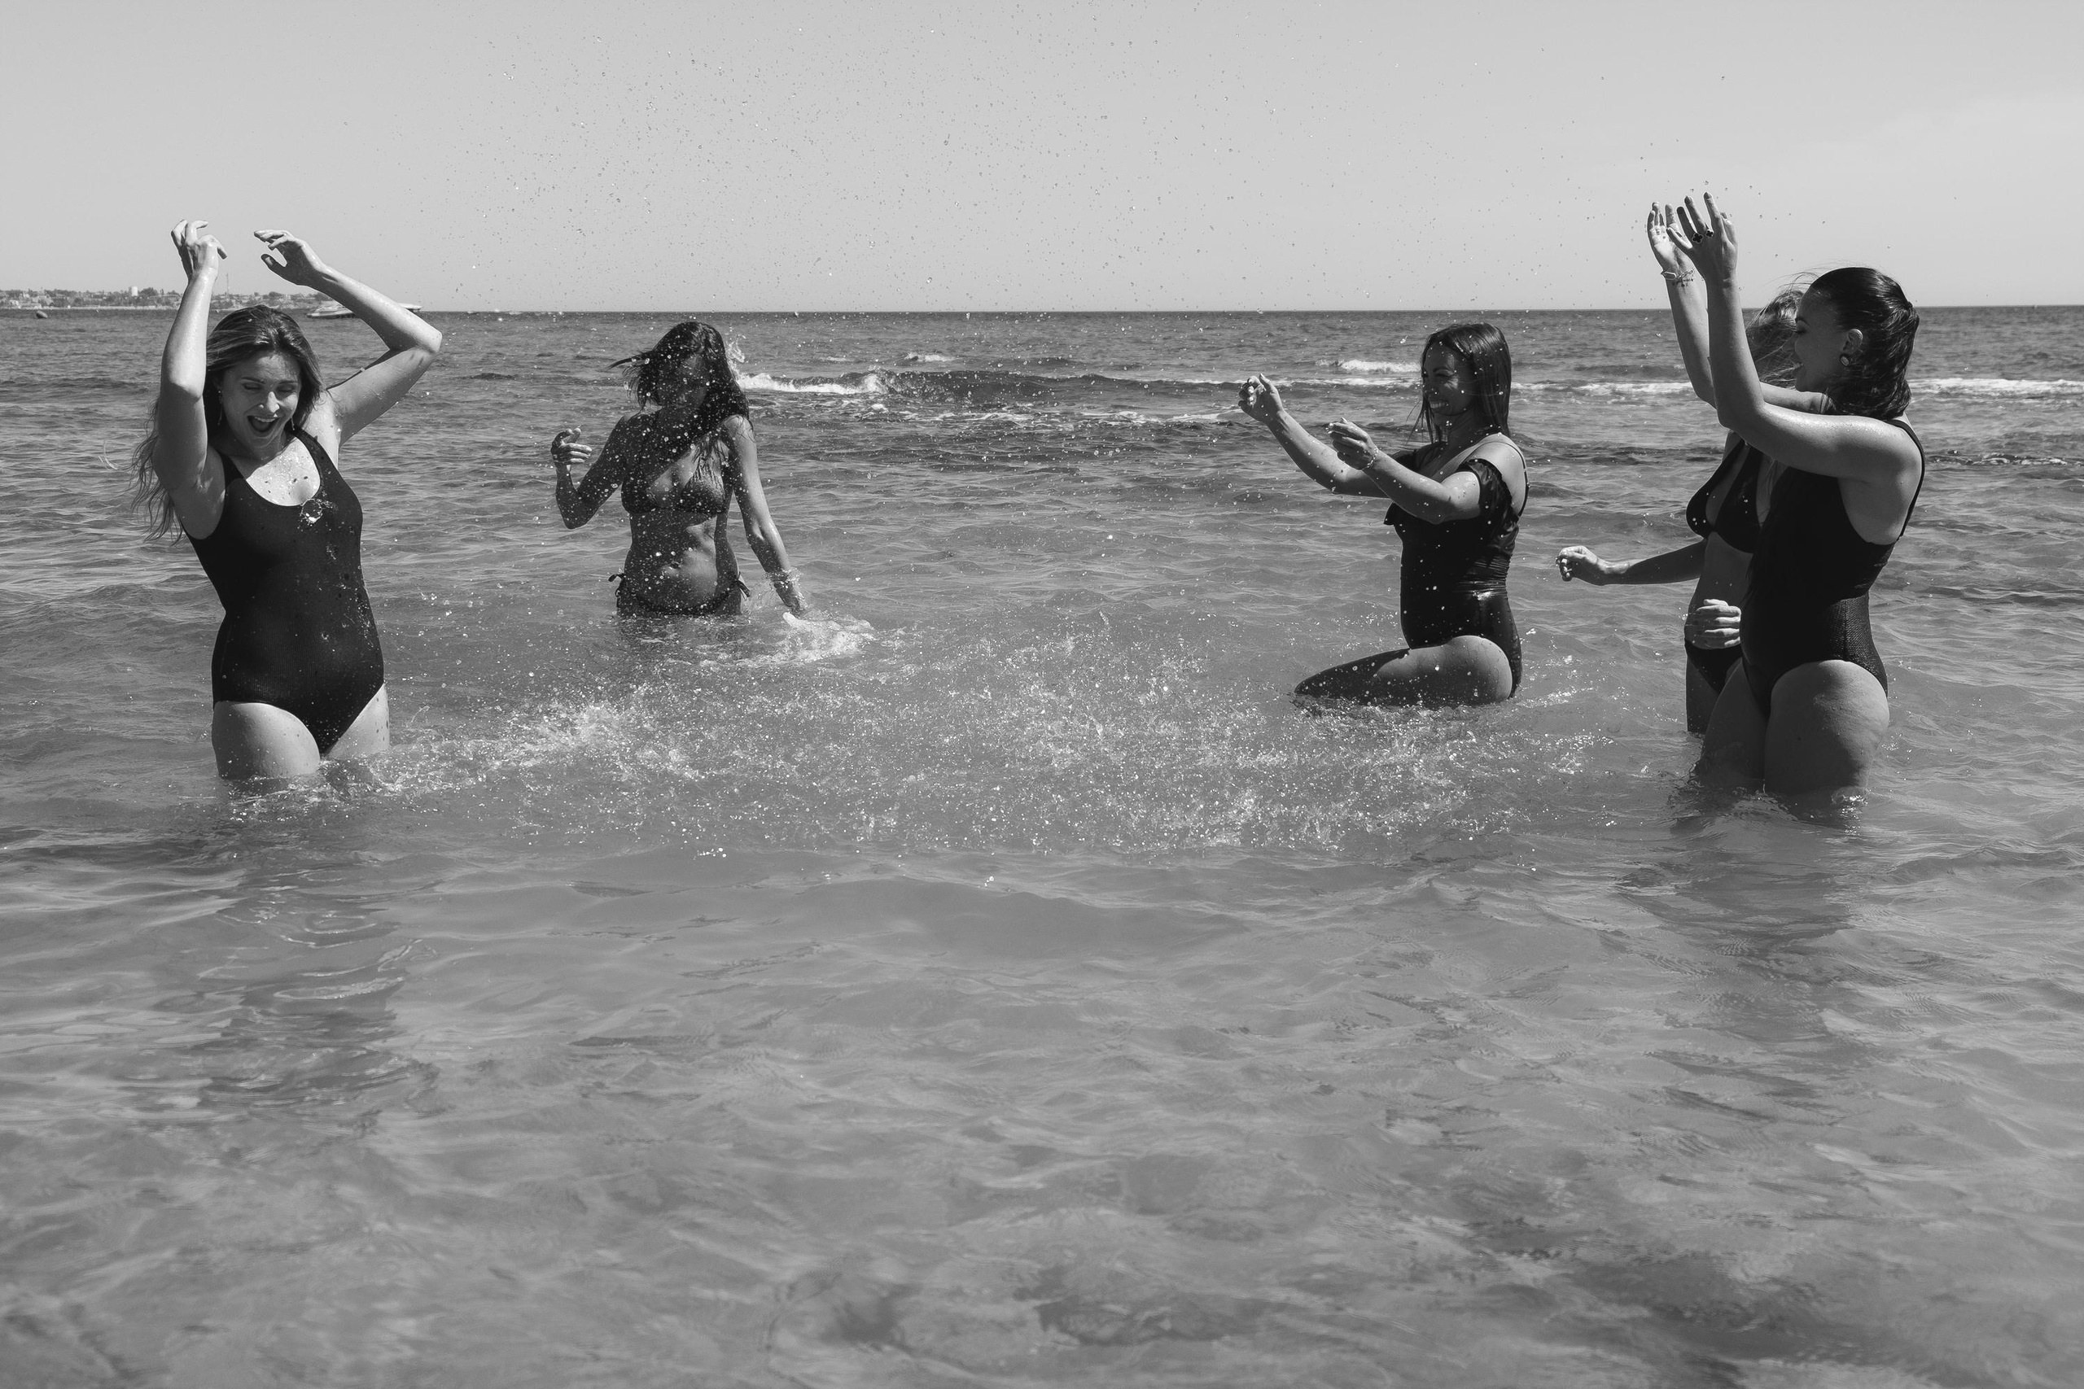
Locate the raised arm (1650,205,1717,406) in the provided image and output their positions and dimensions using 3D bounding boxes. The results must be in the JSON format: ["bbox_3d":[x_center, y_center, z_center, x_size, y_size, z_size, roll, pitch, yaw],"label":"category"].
[{"bbox_3d":[1.335,-0.805,4.580,0.130,0.430,0.130,-14,11,-26],"label":"raised arm"}]

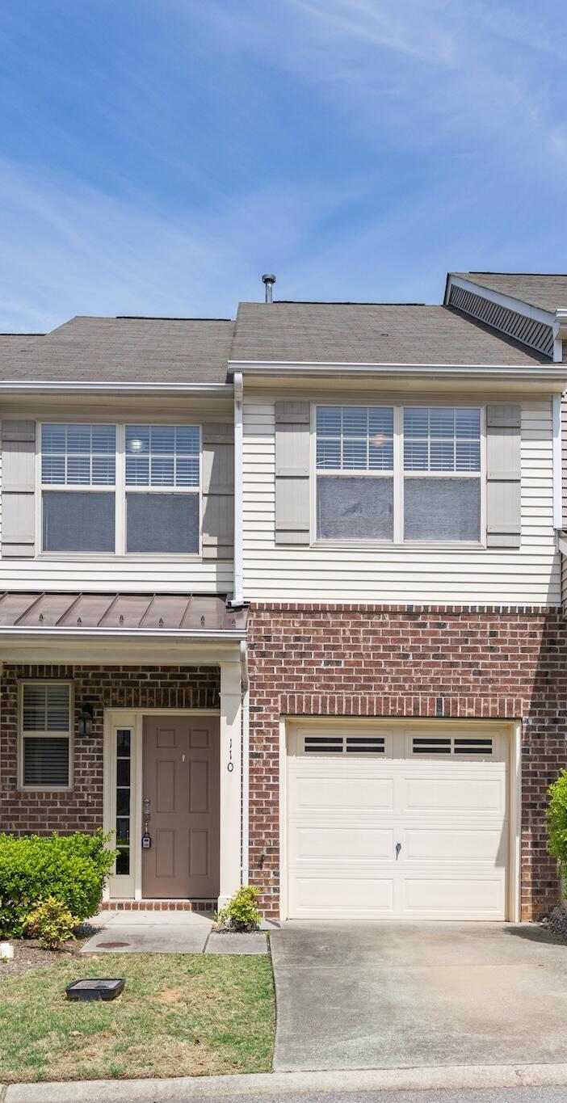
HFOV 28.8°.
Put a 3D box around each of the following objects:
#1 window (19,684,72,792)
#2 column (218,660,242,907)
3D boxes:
[{"bbox_3d":[-2.585,2.008,12.020,0.580,1.180,0.100,0,-1,-1],"label":"window"},{"bbox_3d":[-0.517,2.371,10.900,0.240,2.550,0.240,0,-1,-1],"label":"column"}]

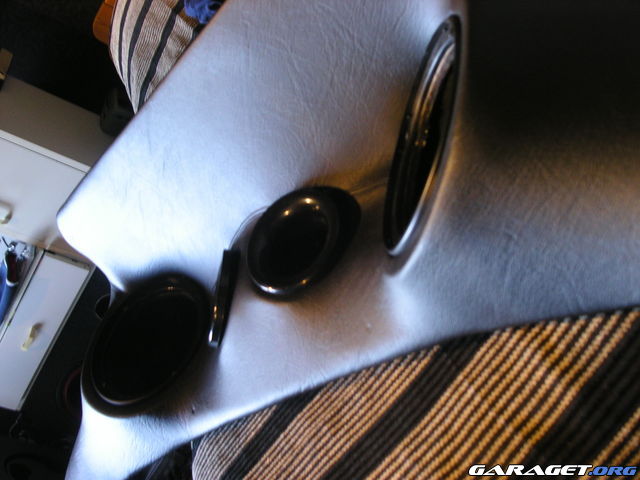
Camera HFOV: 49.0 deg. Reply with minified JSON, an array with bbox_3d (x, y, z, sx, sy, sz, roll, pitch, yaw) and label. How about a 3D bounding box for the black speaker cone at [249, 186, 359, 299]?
[{"bbox_3d":[-0.014,0.002,0.550,0.040,0.092,0.092,25,16,-49],"label":"black speaker cone"}]

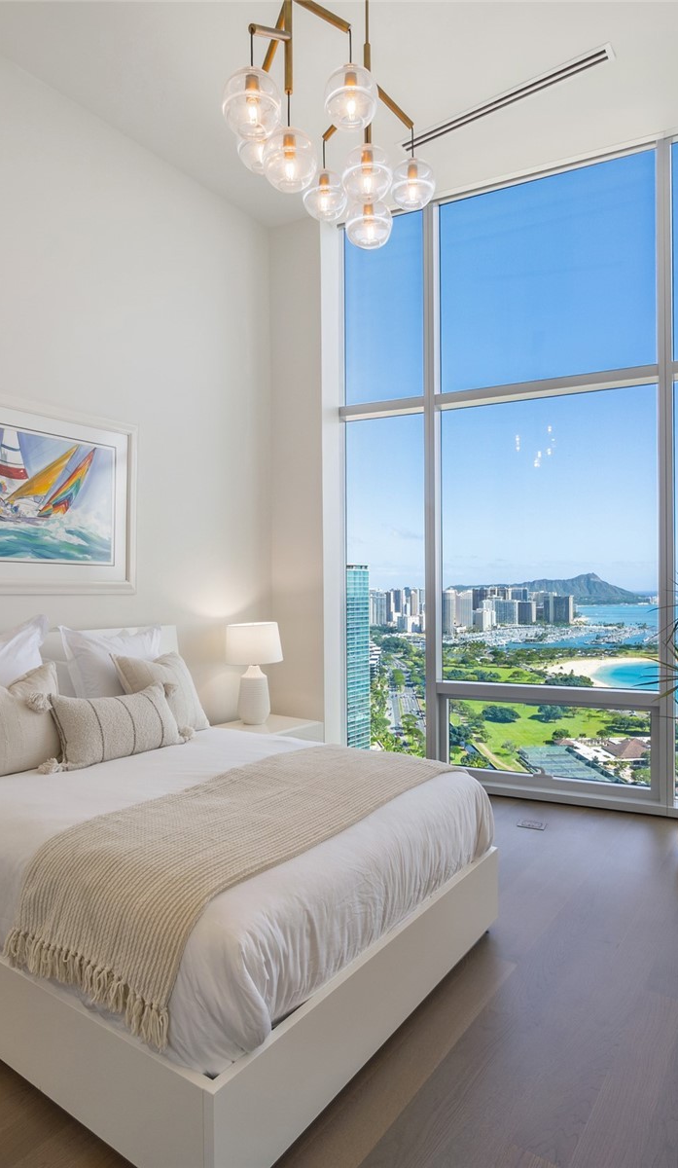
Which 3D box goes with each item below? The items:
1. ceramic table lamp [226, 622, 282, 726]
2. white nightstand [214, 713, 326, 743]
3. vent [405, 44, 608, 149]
[{"bbox_3d":[-0.598,0.640,4.480,0.395,0.699,0.395,0,-1,0],"label":"ceramic table lamp"},{"bbox_3d":[-0.508,1.228,4.403,0.490,0.477,0.696,-1,-1,35],"label":"white nightstand"},{"bbox_3d":[0.903,-2.797,3.650,1.264,0.040,0.114,-1,-1,35],"label":"vent"}]

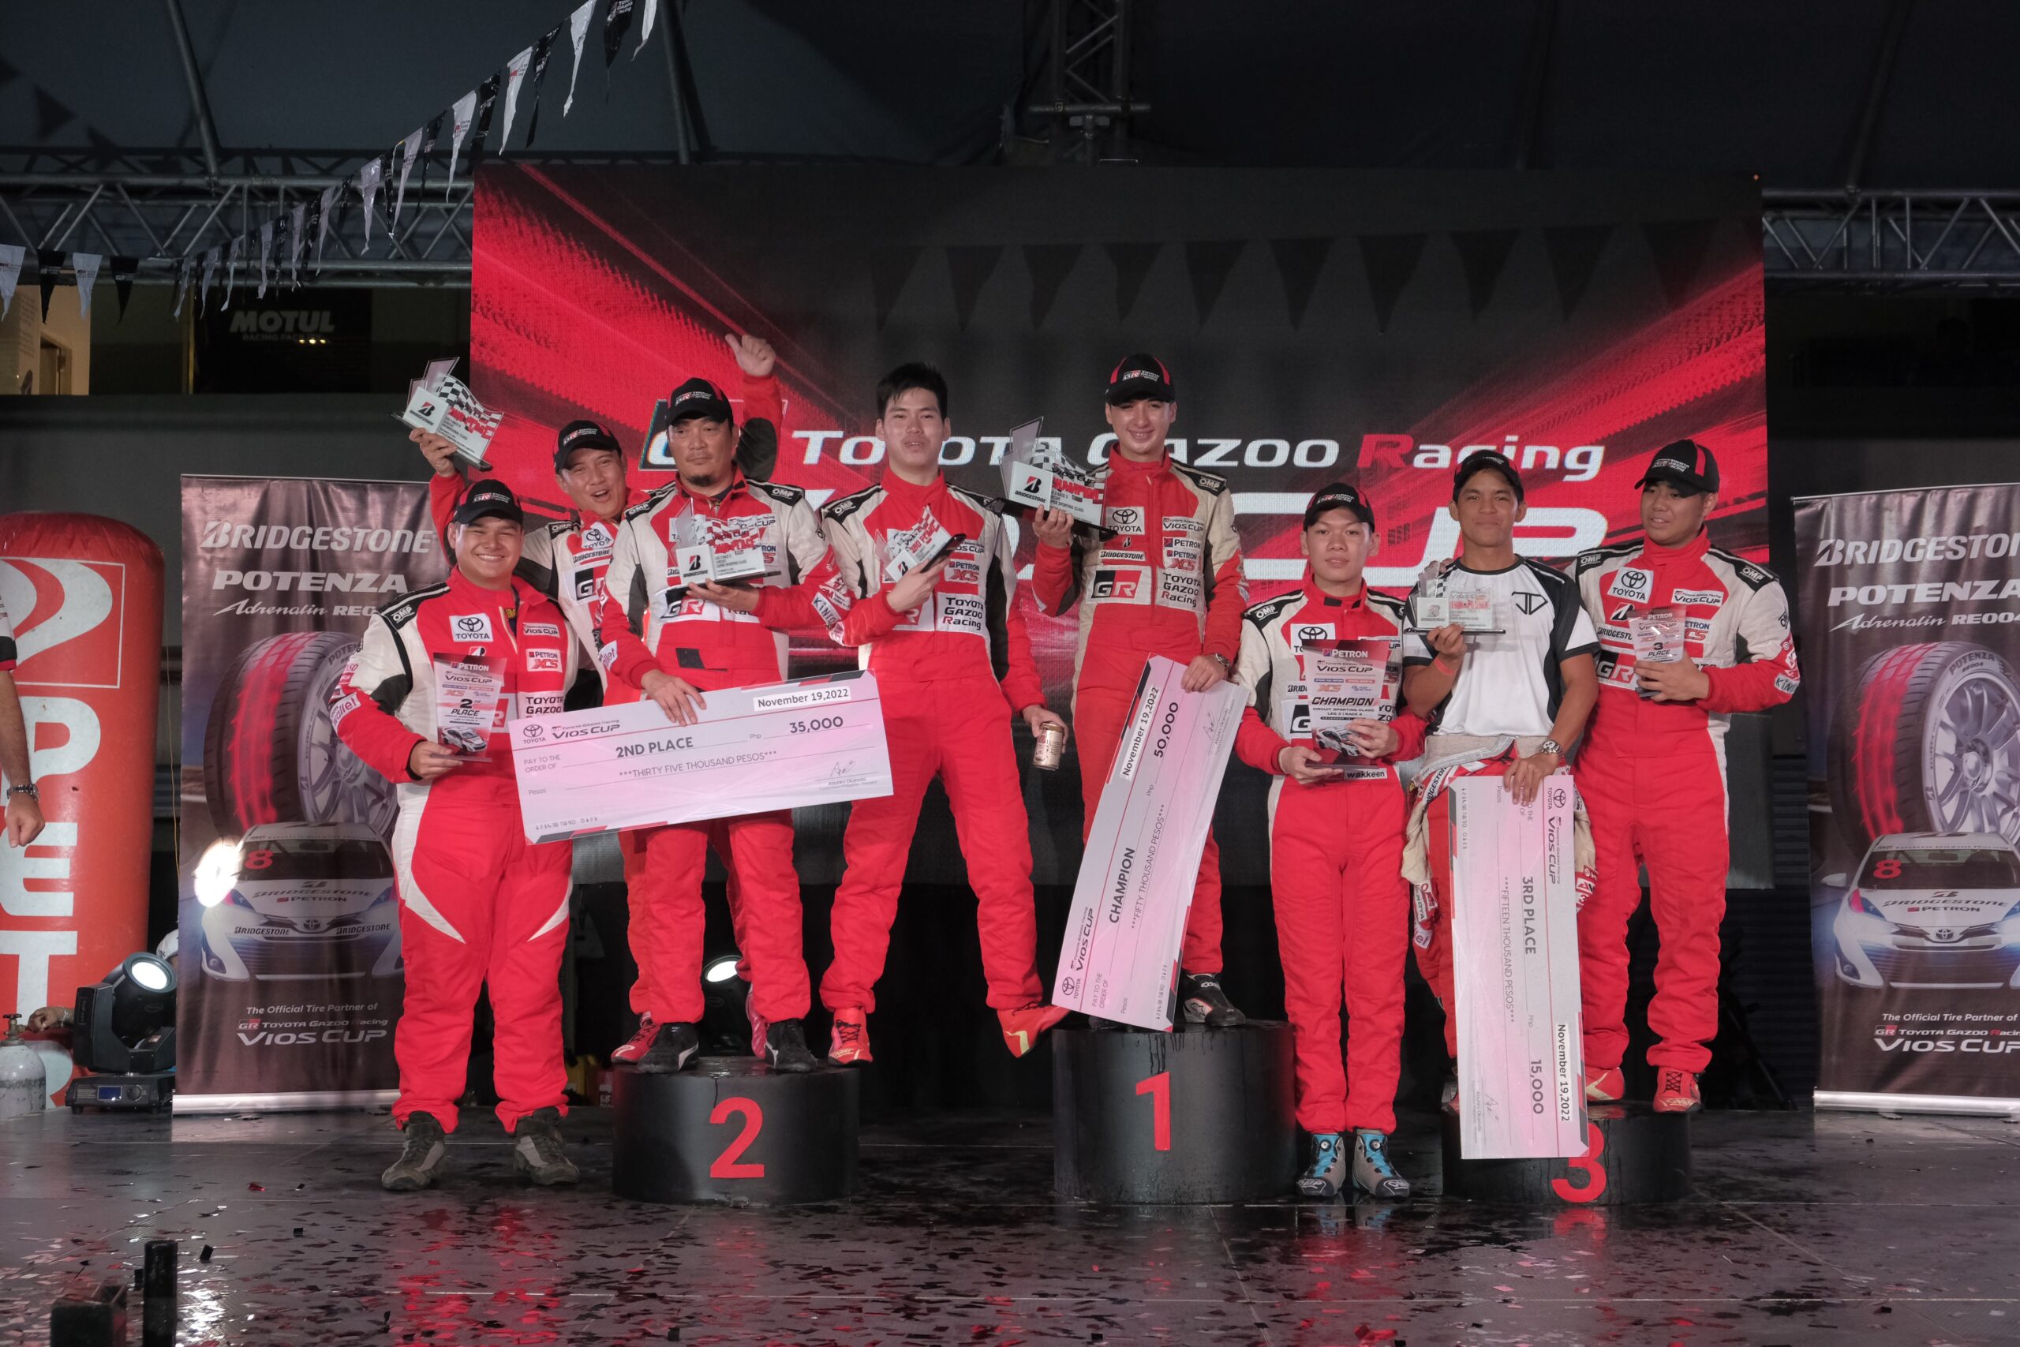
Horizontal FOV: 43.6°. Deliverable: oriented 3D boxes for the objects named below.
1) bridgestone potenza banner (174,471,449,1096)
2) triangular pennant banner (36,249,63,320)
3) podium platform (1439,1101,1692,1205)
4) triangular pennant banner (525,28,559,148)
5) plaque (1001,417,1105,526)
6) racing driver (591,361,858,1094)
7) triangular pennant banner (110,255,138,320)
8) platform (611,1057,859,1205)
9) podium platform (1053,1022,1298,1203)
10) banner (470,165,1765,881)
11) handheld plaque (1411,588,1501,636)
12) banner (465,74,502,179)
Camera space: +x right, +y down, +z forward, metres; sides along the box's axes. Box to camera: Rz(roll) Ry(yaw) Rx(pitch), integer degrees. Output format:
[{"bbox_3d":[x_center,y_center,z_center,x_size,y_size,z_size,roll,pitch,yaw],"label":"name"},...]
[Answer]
[{"bbox_3d":[-2.209,0.388,8.093,0.820,2.010,0.120,1,-4,-11],"label":"bridgestone potenza banner"},{"bbox_3d":[-4.108,-1.666,10.800,0.040,0.300,0.200,-2,-4,31],"label":"triangular pennant banner"},{"bbox_3d":[1.391,1.195,6.319,0.606,0.185,0.606,0,-4,6],"label":"podium platform"},{"bbox_3d":[-1.295,-1.622,7.000,0.050,0.320,0.190,2,-4,-29],"label":"triangular pennant banner"},{"bbox_3d":[0.118,-0.485,6.250,0.275,0.235,0.090,16,-3,1],"label":"plaque"},{"bbox_3d":[-0.690,0.104,6.106,0.631,1.705,0.460,1,-4,-7],"label":"racing driver"},{"bbox_3d":[-3.969,-1.719,11.300,0.040,0.290,0.200,-2,-4,31],"label":"triangular pennant banner"},{"bbox_3d":[-0.678,1.118,6.235,0.609,0.299,0.609,0,-4,-6],"label":"platform"},{"bbox_3d":[0.414,1.095,6.346,0.606,0.385,0.606,0,-4,4],"label":"podium platform"},{"bbox_3d":[0.380,-0.514,8.799,4.480,2.500,0.100,0,-4,1],"label":"banner"},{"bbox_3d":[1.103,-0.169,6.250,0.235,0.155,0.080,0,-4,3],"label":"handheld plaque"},{"bbox_3d":[-1.418,-1.475,6.800,0.030,0.270,0.150,12,-4,-37],"label":"banner"}]

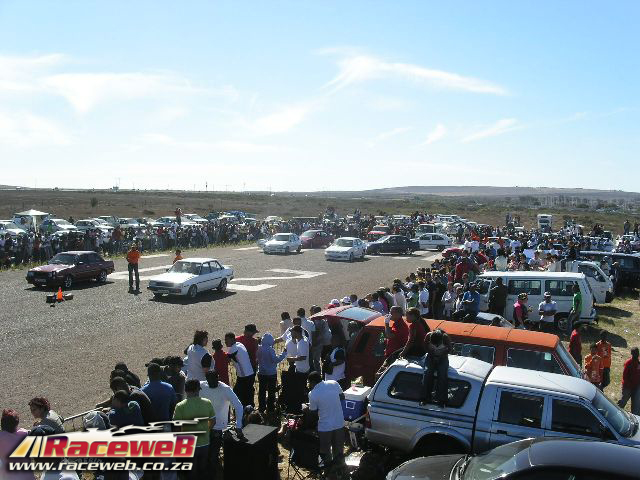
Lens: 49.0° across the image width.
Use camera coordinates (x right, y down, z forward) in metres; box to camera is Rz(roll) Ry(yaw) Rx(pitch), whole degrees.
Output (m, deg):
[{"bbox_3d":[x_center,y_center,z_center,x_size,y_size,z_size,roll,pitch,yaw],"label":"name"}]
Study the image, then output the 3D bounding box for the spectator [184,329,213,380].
[{"bbox_3d":[-2.242,2.557,13.108,0.520,1.720,0.400,3,5,33],"label":"spectator"}]

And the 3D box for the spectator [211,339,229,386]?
[{"bbox_3d":[-1.931,2.715,13.503,0.480,1.660,0.360,-1,4,-15],"label":"spectator"}]

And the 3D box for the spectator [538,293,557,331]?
[{"bbox_3d":[6.185,2.288,19.101,0.520,1.720,0.360,0,4,6],"label":"spectator"}]

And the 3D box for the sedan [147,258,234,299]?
[{"bbox_3d":[-4.980,1.480,27.750,1.620,1.370,4.100,2,4,22],"label":"sedan"}]

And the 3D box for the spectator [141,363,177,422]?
[{"bbox_3d":[-2.653,2.819,11.506,0.540,1.720,0.380,-1,4,-22],"label":"spectator"}]

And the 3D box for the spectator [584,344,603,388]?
[{"bbox_3d":[5.973,3.085,15.353,0.500,1.600,0.340,2,4,18],"label":"spectator"}]

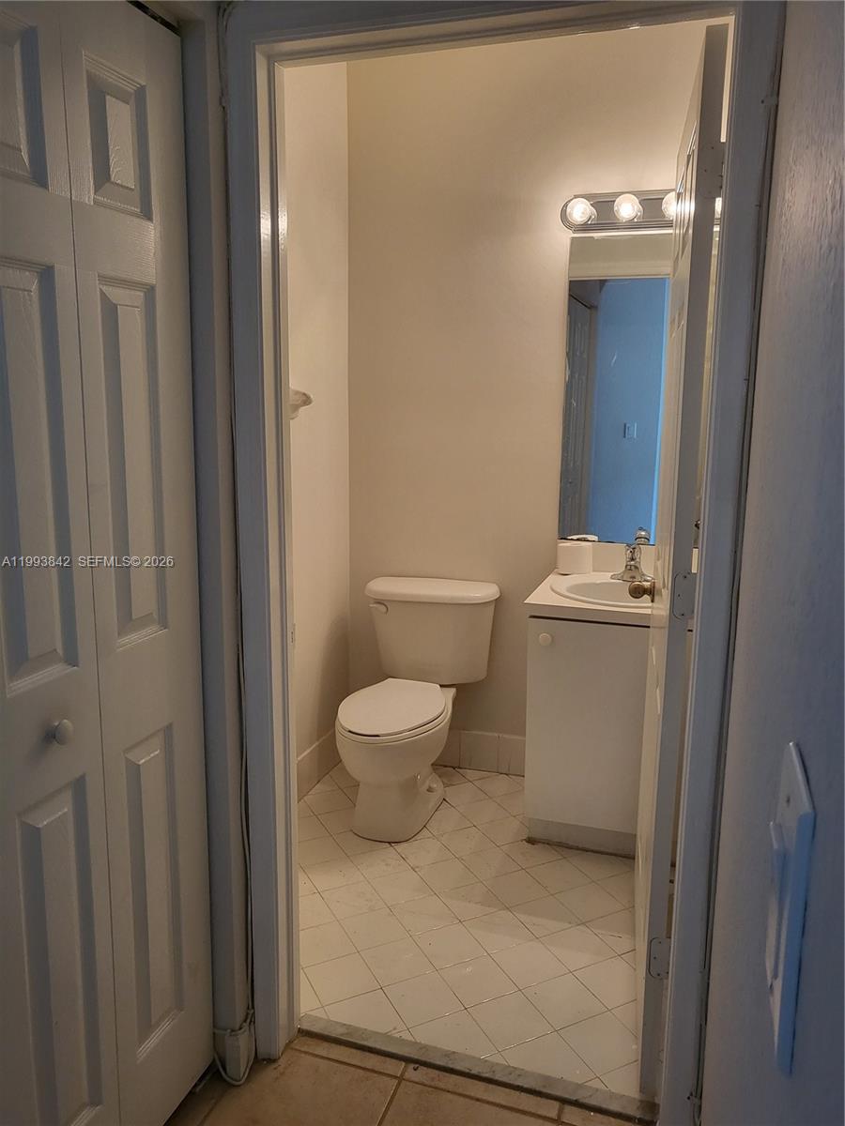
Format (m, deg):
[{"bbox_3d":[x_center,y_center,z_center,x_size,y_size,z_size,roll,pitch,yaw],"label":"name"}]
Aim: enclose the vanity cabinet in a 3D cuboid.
[{"bbox_3d":[0.666,0.516,2.811,0.542,0.790,0.550,4,12,19],"label":"vanity cabinet"}]

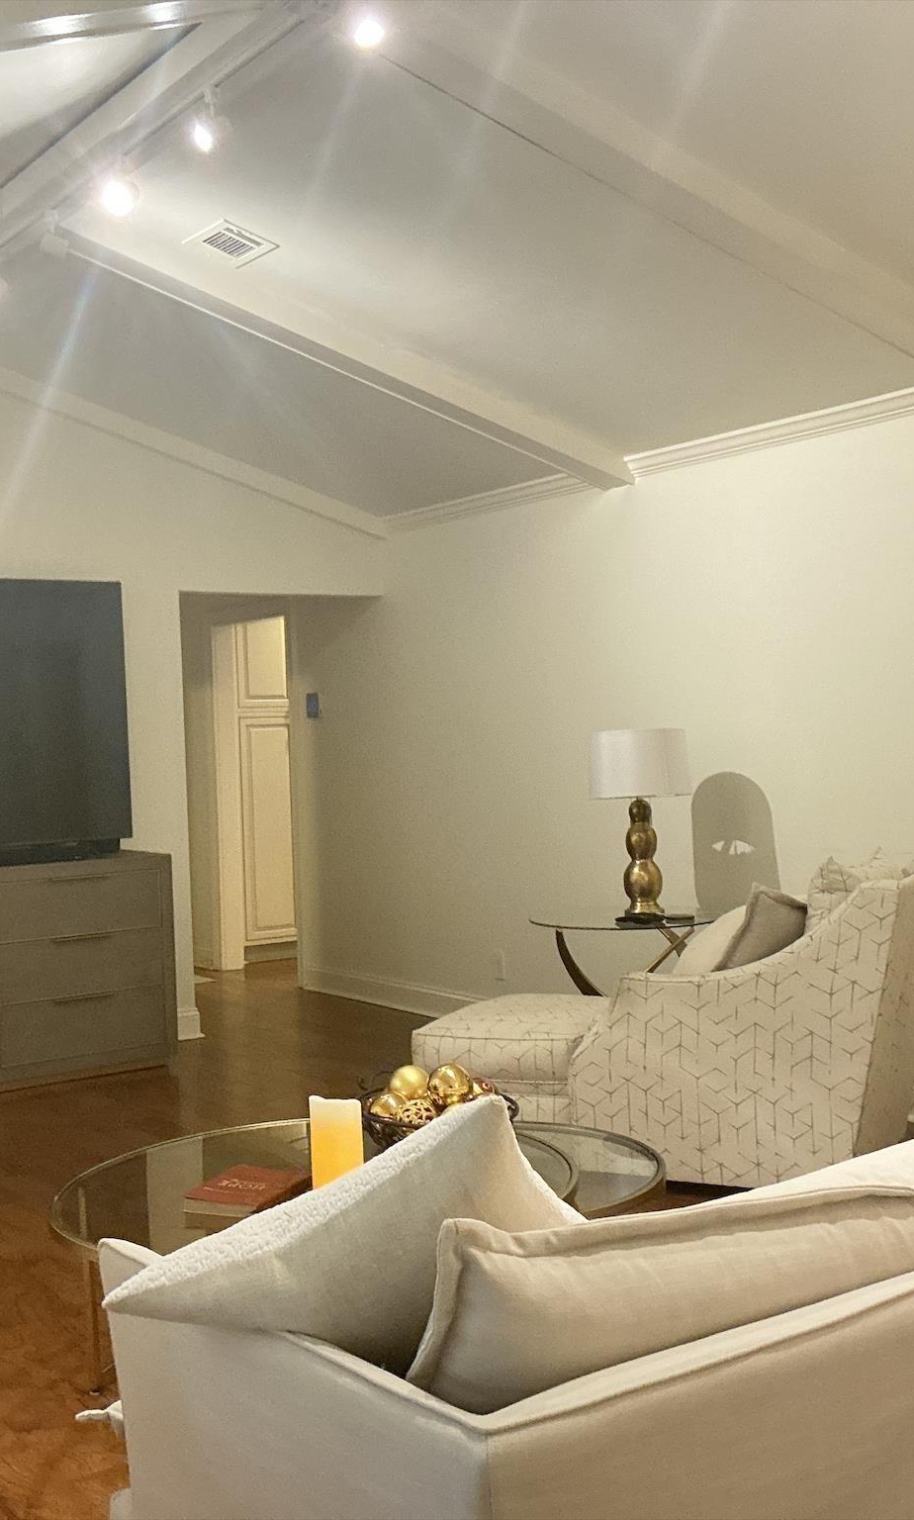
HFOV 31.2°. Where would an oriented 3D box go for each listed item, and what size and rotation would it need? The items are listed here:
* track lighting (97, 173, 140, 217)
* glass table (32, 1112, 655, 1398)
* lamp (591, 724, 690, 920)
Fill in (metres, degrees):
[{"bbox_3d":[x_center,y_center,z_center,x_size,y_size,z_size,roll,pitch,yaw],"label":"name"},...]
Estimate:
[{"bbox_3d":[-0.911,-1.524,4.420,0.095,0.105,0.100,-2,1,14],"label":"track lighting"},{"bbox_3d":[-0.161,1.057,3.332,1.300,0.455,1.050,-2,1,-36],"label":"glass table"},{"bbox_3d":[0.662,0.230,5.880,0.370,0.685,0.370,-2,1,0],"label":"lamp"}]

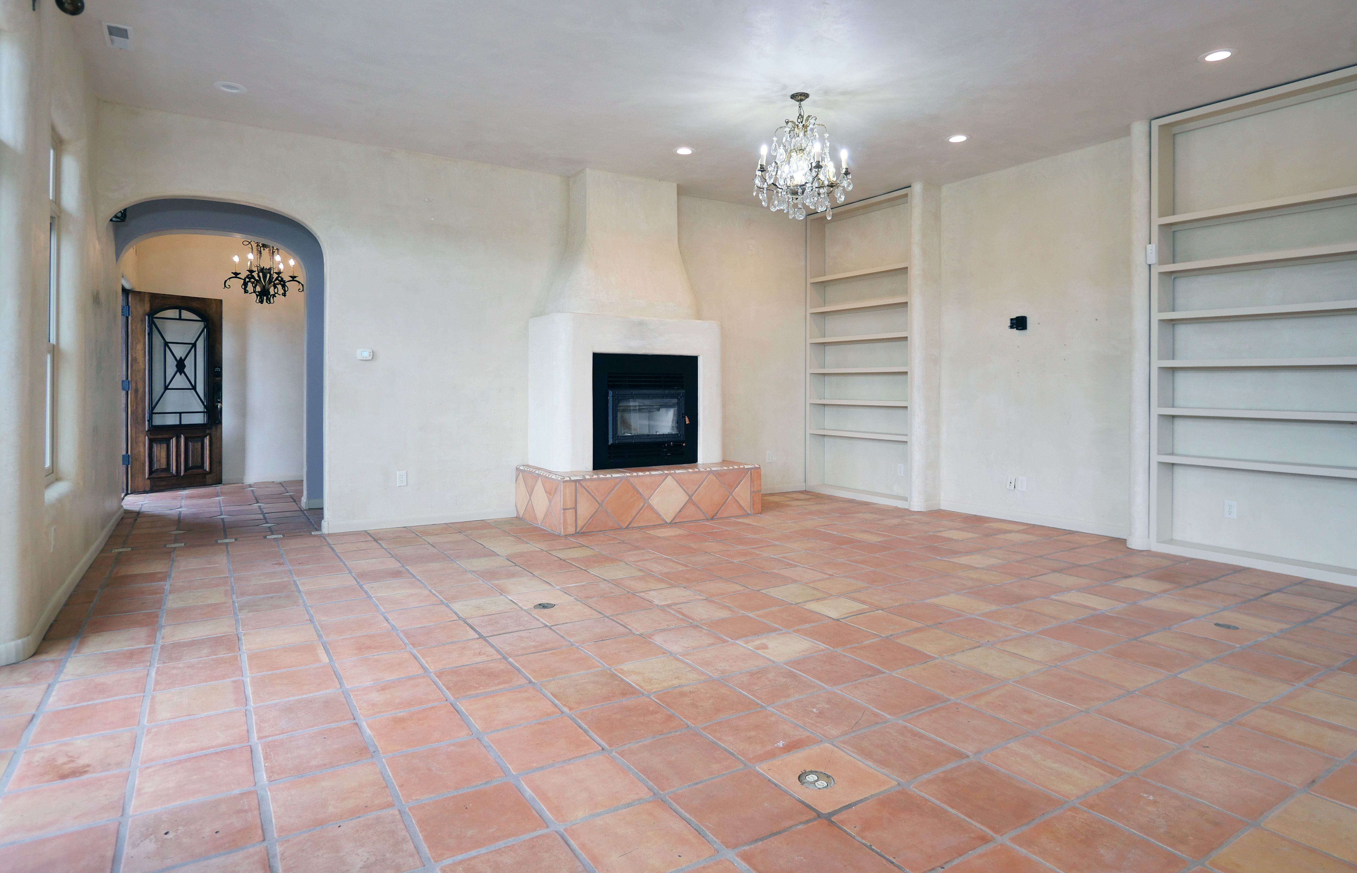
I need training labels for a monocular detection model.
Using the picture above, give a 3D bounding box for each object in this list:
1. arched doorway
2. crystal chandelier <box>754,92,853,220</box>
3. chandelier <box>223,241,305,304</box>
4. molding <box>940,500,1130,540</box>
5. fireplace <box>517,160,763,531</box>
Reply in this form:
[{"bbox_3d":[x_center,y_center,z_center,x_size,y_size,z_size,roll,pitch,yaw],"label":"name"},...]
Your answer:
[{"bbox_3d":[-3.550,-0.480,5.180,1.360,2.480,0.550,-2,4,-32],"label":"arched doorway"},{"bbox_3d":[0.810,-1.815,4.420,0.630,0.790,0.630,0,3,0],"label":"crystal chandelier"},{"bbox_3d":[-4.340,-1.780,7.050,0.820,0.740,0.820,-2,4,-32],"label":"chandelier"},{"bbox_3d":[2.885,0.680,5.660,0.030,0.100,1.540,-3,4,-37],"label":"molding"},{"bbox_3d":[-0.335,-0.800,5.940,1.850,3.020,0.900,-2,4,-32],"label":"fireplace"}]

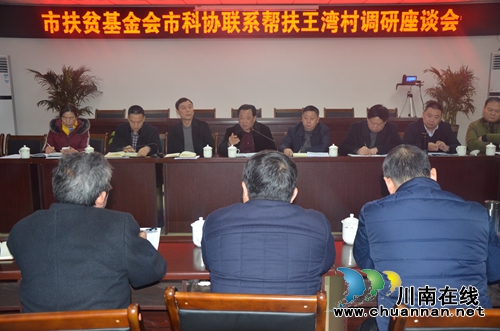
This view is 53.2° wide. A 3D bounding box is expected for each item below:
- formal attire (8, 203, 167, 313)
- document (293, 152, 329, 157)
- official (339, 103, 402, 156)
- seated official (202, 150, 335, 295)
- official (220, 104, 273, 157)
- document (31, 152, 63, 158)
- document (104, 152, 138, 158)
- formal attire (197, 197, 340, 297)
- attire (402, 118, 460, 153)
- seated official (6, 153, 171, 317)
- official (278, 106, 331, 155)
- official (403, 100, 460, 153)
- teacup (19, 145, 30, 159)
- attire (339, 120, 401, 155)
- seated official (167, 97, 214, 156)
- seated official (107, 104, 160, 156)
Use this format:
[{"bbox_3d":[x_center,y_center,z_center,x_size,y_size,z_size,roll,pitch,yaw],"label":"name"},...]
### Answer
[{"bbox_3d":[-0.518,0.398,1.610,0.550,0.620,0.500,1,9,8],"label":"formal attire"},{"bbox_3d":[0.611,-0.117,5.041,0.350,0.016,0.250,0,10,0],"label":"document"},{"bbox_3d":[1.240,-0.002,5.224,0.630,1.230,0.720,1,10,5],"label":"official"},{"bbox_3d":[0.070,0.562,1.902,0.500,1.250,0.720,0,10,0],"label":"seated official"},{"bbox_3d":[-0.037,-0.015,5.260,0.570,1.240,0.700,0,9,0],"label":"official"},{"bbox_3d":[-2.016,-0.102,4.942,0.320,0.020,0.240,0,9,0],"label":"document"},{"bbox_3d":[-1.276,-0.104,4.952,0.340,0.025,0.240,0,9,0],"label":"document"},{"bbox_3d":[0.060,0.381,1.658,0.490,0.580,0.480,0,9,0],"label":"formal attire"},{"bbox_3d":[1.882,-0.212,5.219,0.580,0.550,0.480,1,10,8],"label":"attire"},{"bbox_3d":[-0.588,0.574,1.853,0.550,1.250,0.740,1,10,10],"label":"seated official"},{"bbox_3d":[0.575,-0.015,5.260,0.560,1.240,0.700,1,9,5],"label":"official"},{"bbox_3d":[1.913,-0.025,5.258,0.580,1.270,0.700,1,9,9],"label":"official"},{"bbox_3d":[-2.232,-0.144,4.952,0.106,0.130,0.088,0,10,0],"label":"teacup"},{"bbox_3d":[1.242,-0.175,5.184,0.620,0.580,0.450,0,9,3],"label":"attire"},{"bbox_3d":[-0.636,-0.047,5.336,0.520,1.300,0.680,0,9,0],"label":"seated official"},{"bbox_3d":[-1.198,-0.003,5.275,0.540,1.240,0.720,0,10,0],"label":"seated official"}]

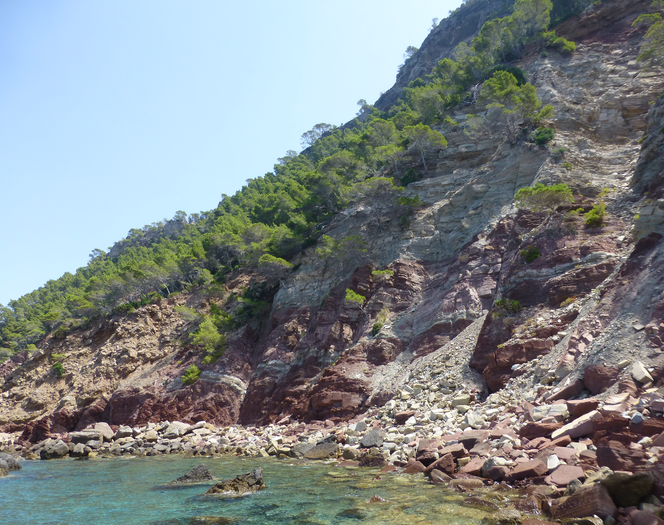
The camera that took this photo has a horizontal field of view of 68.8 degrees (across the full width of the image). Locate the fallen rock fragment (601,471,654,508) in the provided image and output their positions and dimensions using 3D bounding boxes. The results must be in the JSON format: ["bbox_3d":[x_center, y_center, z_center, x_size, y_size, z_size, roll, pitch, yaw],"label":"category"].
[{"bbox_3d":[6.877,5.257,11.300,0.980,0.712,0.833,-13,-23,33],"label":"fallen rock fragment"}]

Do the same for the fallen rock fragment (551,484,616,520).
[{"bbox_3d":[5.427,5.165,10.500,0.761,0.571,1.087,18,-26,-42],"label":"fallen rock fragment"}]

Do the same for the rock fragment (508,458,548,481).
[{"bbox_3d":[5.782,6.084,14.300,0.667,0.566,0.953,18,-26,-42],"label":"rock fragment"}]

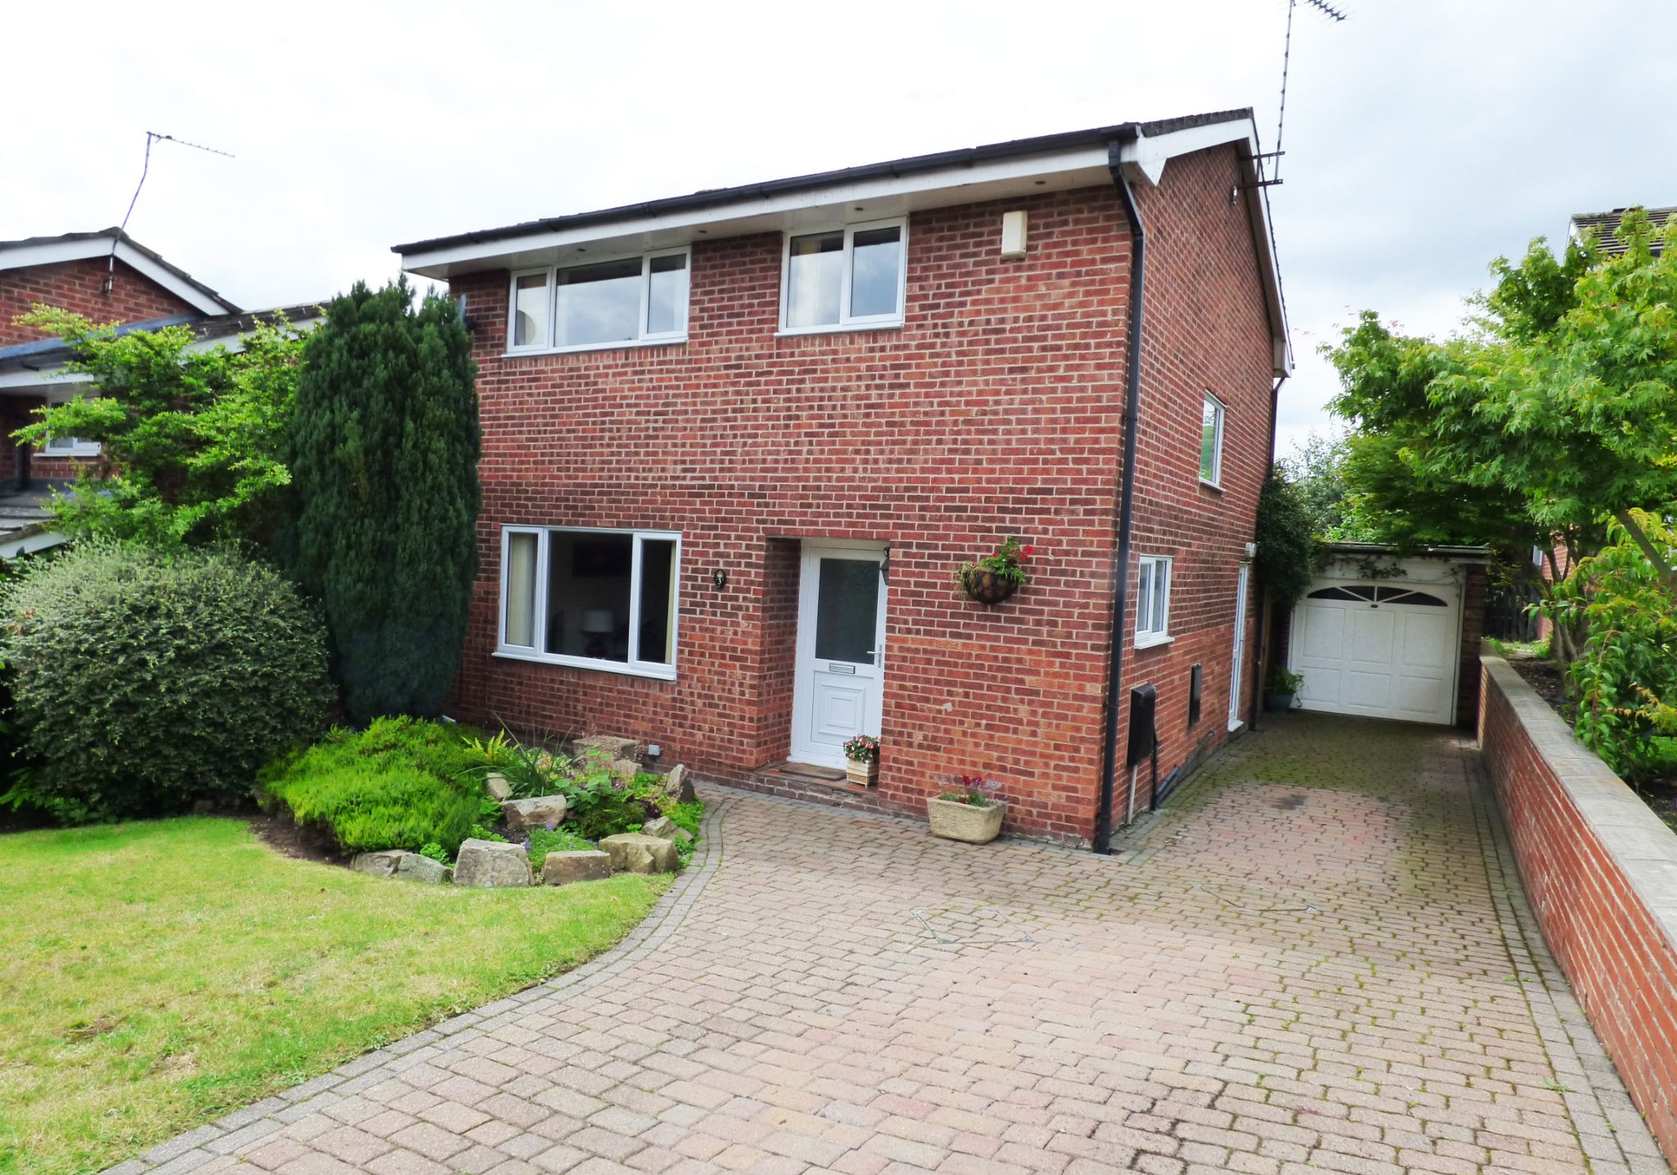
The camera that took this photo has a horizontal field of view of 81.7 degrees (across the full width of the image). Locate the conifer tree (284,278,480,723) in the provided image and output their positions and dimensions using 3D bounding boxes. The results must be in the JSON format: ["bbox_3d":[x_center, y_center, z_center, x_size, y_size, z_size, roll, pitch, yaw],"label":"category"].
[{"bbox_3d":[-4.621,-0.837,9.750,1.846,4.539,1.846,4,3,31],"label":"conifer tree"}]

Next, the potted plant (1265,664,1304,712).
[{"bbox_3d":[6.354,1.454,13.806,0.464,0.666,0.464,4,3,31],"label":"potted plant"}]

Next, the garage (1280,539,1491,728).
[{"bbox_3d":[8.851,0.584,15.797,2.673,2.521,5.144,4,3,31],"label":"garage"}]

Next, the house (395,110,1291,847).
[{"bbox_3d":[0.647,-1.739,12.041,7.968,6.808,8.270,4,3,31],"label":"house"}]

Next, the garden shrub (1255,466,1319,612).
[{"bbox_3d":[6.243,-0.672,13.526,0.928,2.017,0.958,4,3,31],"label":"garden shrub"}]

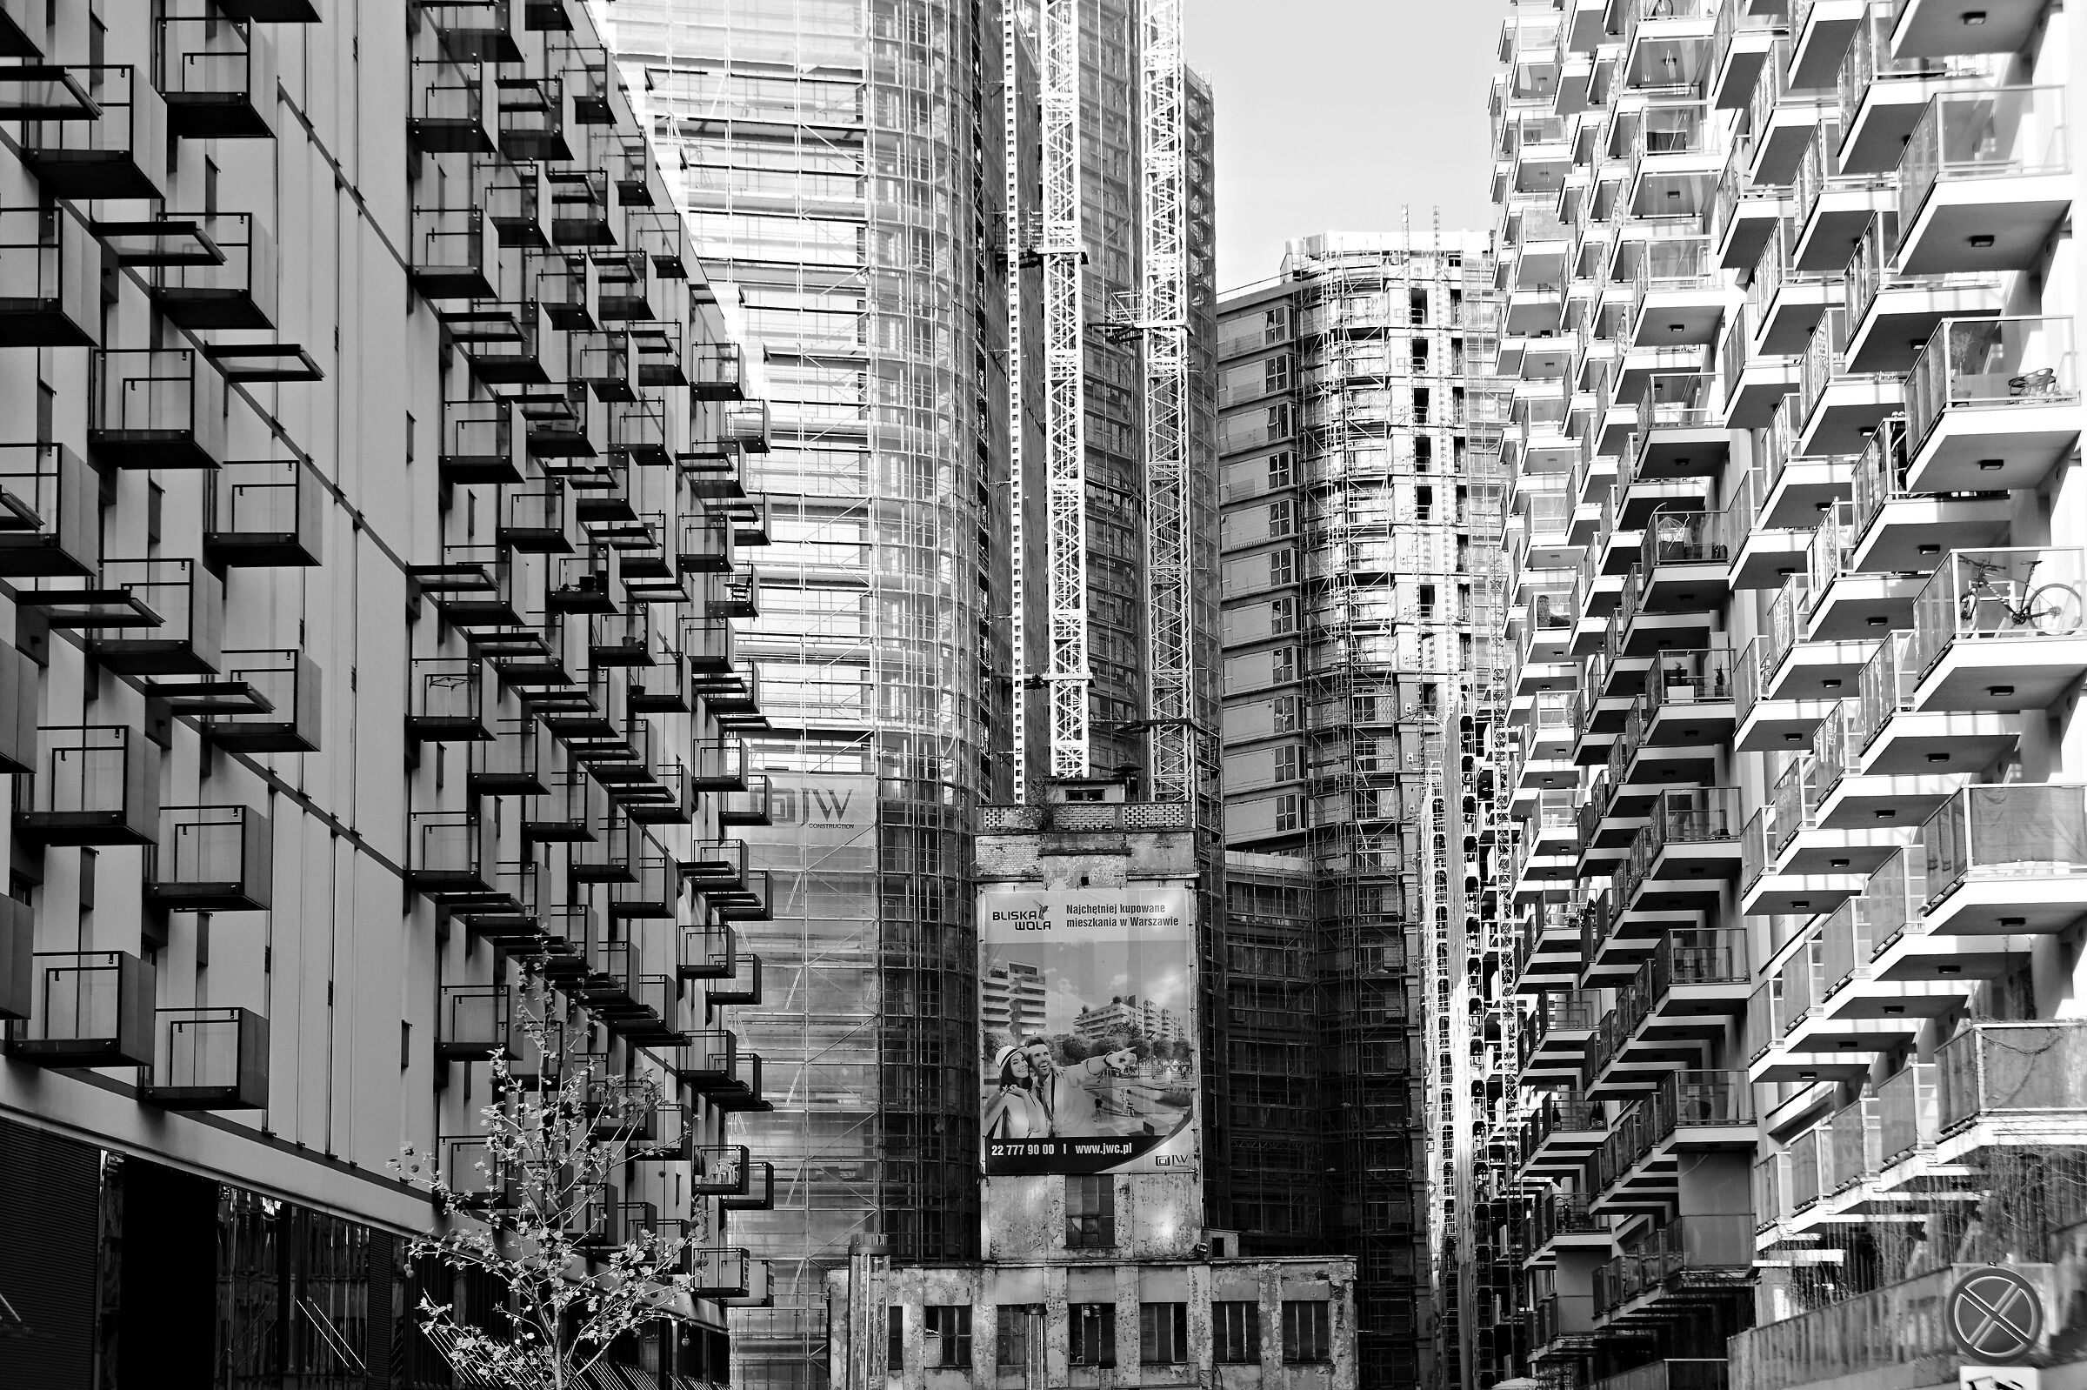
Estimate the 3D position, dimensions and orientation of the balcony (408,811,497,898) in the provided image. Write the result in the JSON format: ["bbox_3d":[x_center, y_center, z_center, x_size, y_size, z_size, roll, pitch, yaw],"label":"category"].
[{"bbox_3d":[-10.950,2.922,87.862,1.420,1.265,1.747,-1,-9,3],"label":"balcony"}]

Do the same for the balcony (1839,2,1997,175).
[{"bbox_3d":[11.851,-8.238,64.691,1.590,1.411,3.371,-1,-9,2],"label":"balcony"}]

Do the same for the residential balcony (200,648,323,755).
[{"bbox_3d":[-11.611,0.114,70.689,1.420,1.265,1.747,-1,-9,3],"label":"residential balcony"}]

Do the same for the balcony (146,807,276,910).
[{"bbox_3d":[-11.767,2.317,66.967,1.407,1.264,1.828,-1,-9,2],"label":"balcony"}]

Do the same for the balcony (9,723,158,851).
[{"bbox_3d":[-12.055,1.170,59.985,1.420,1.265,1.747,-1,-9,3],"label":"balcony"}]

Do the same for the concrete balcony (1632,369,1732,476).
[{"bbox_3d":[13.239,-5.547,98.301,1.590,1.411,3.371,-1,-9,2],"label":"concrete balcony"}]

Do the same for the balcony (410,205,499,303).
[{"bbox_3d":[-11.076,-8.264,89.350,1.420,1.265,1.747,-1,-9,3],"label":"balcony"}]

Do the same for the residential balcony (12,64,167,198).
[{"bbox_3d":[-12.161,-7.192,61.003,1.420,1.265,1.747,-1,-9,3],"label":"residential balcony"}]

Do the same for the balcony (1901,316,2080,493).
[{"bbox_3d":[11.659,-3.538,58.496,1.590,1.411,3.371,-1,-9,2],"label":"balcony"}]

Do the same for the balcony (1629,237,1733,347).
[{"bbox_3d":[13.214,-8.330,98.759,1.590,1.411,3.371,-1,-9,2],"label":"balcony"}]

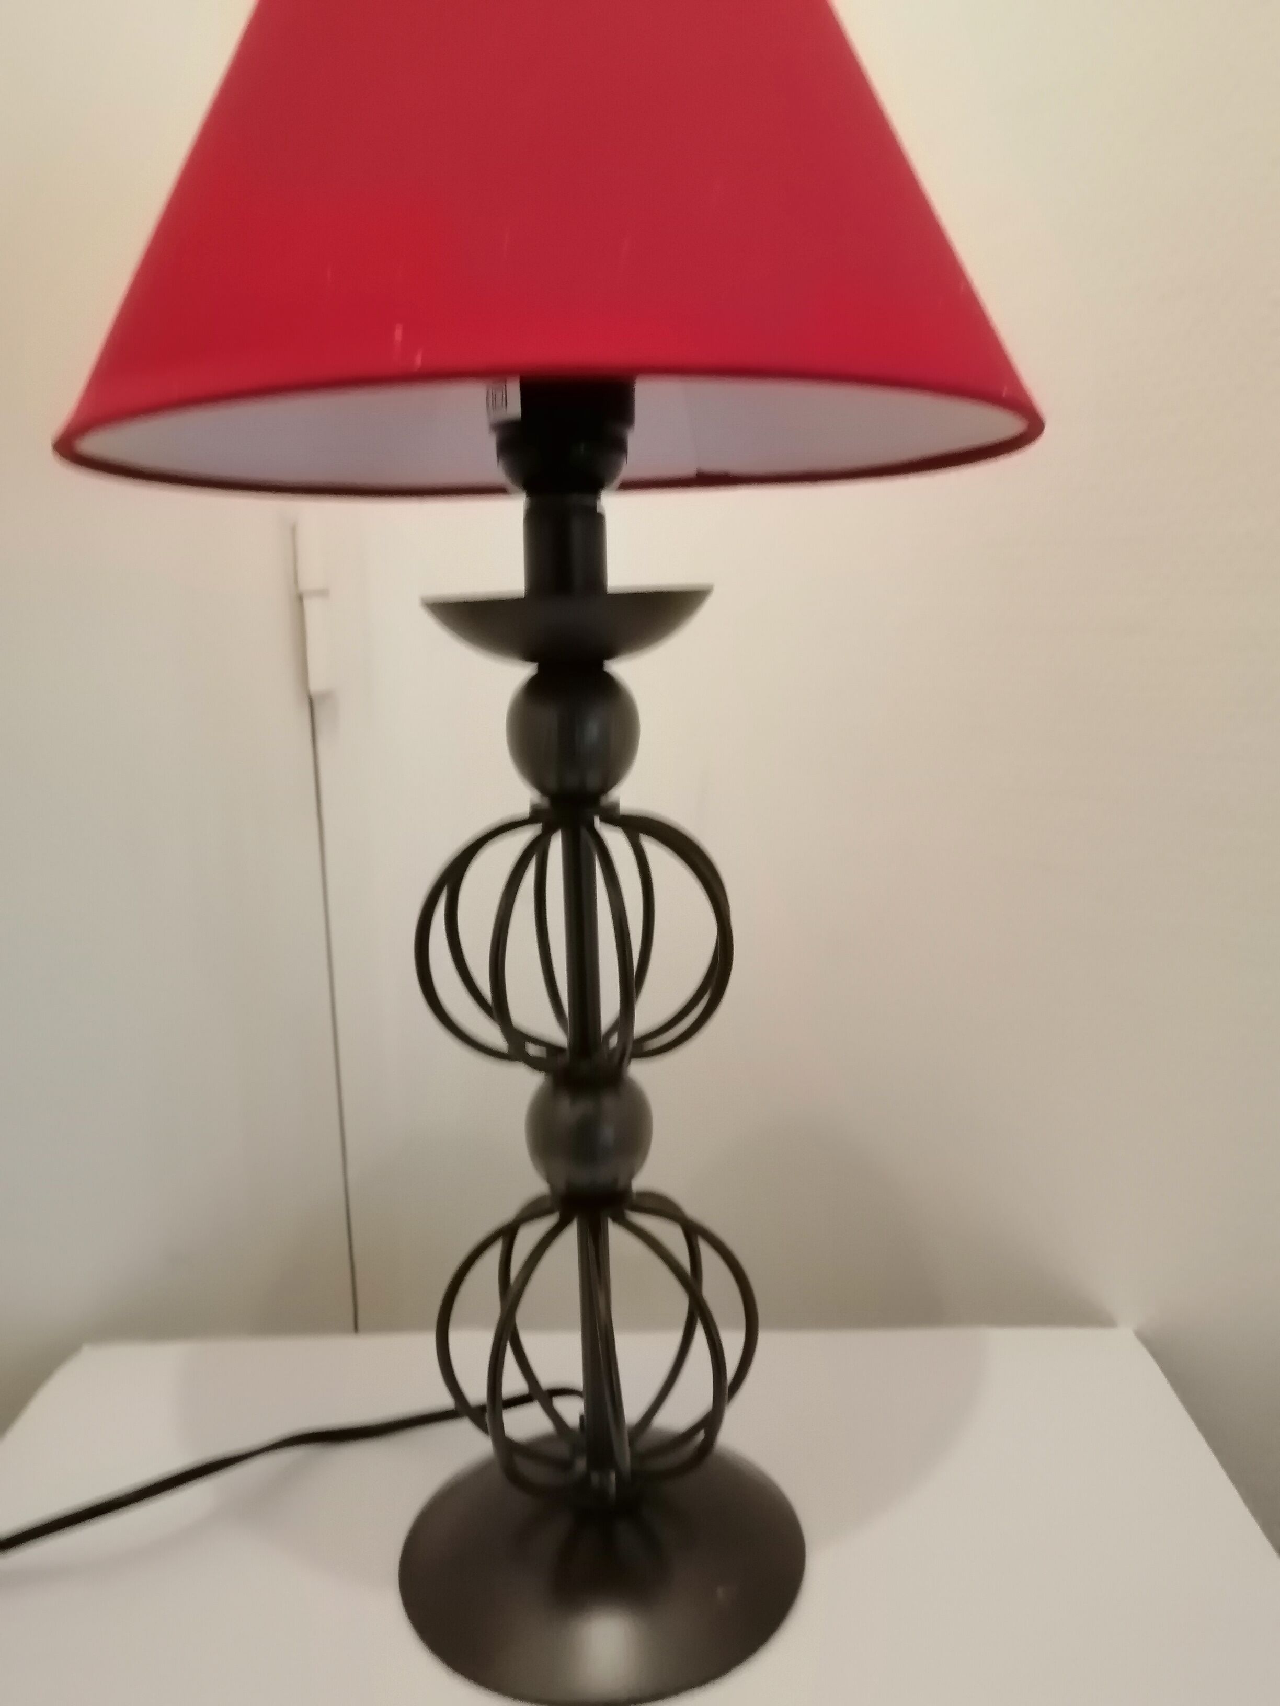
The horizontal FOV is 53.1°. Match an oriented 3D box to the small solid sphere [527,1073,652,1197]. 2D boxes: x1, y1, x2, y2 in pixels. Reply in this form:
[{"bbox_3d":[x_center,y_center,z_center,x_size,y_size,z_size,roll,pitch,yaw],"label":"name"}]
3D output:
[{"bbox_3d":[-0.018,0.098,0.451,0.044,0.044,0.044,-2,11,0],"label":"small solid sphere"}]

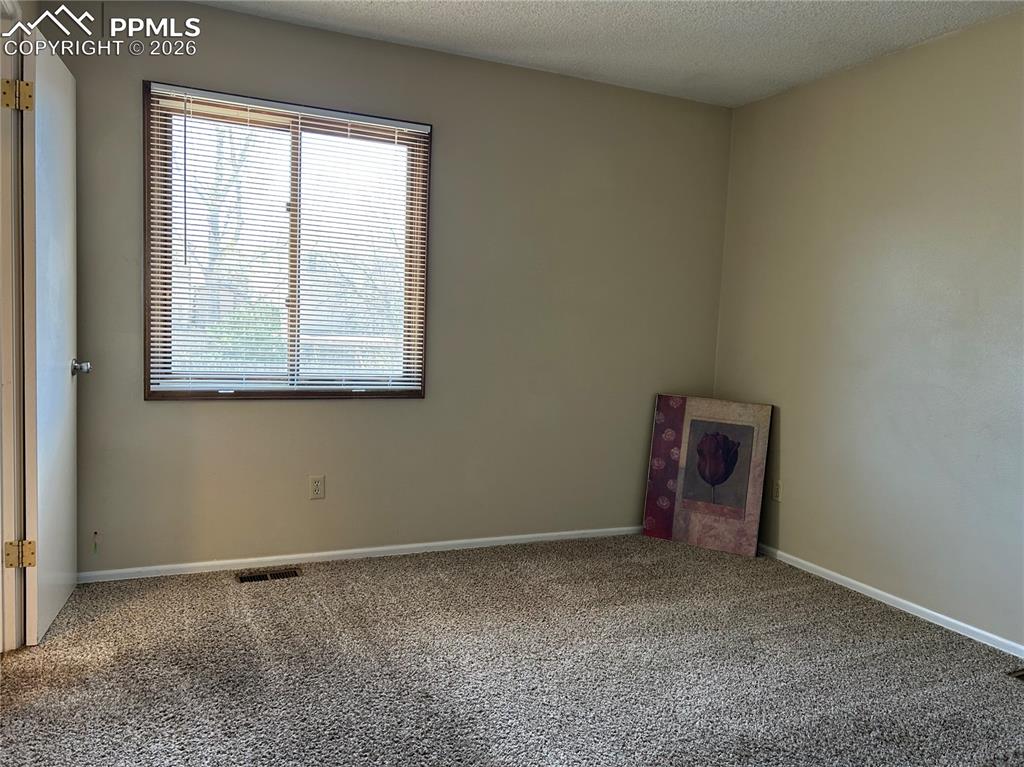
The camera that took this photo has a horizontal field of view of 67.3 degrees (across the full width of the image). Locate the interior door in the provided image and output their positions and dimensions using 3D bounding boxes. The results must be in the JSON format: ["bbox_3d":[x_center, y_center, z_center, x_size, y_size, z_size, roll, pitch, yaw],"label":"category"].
[{"bbox_3d":[-1.674,-0.153,2.805,0.036,2.032,0.610,1,4,-18],"label":"interior door"}]

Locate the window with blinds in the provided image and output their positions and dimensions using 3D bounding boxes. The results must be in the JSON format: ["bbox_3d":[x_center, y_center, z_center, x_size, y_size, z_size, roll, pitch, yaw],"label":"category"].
[{"bbox_3d":[-0.982,-0.584,3.486,1.237,1.314,0.090,0,5,-24],"label":"window with blinds"}]

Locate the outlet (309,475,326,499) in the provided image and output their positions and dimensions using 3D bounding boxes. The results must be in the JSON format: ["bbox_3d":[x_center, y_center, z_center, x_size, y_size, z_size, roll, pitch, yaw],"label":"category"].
[{"bbox_3d":[-0.908,0.486,3.590,0.071,0.115,0.009,0,5,-24],"label":"outlet"}]

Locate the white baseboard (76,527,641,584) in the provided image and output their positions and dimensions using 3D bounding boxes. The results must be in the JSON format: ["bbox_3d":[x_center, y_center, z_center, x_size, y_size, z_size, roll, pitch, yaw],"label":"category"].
[{"bbox_3d":[-0.423,0.823,3.831,3.240,0.050,0.013,0,5,-24],"label":"white baseboard"}]

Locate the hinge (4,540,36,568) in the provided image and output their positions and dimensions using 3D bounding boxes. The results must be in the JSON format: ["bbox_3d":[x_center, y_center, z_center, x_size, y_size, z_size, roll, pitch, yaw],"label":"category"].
[{"bbox_3d":[-1.641,0.571,2.569,0.092,0.089,0.014,0,5,-24],"label":"hinge"}]

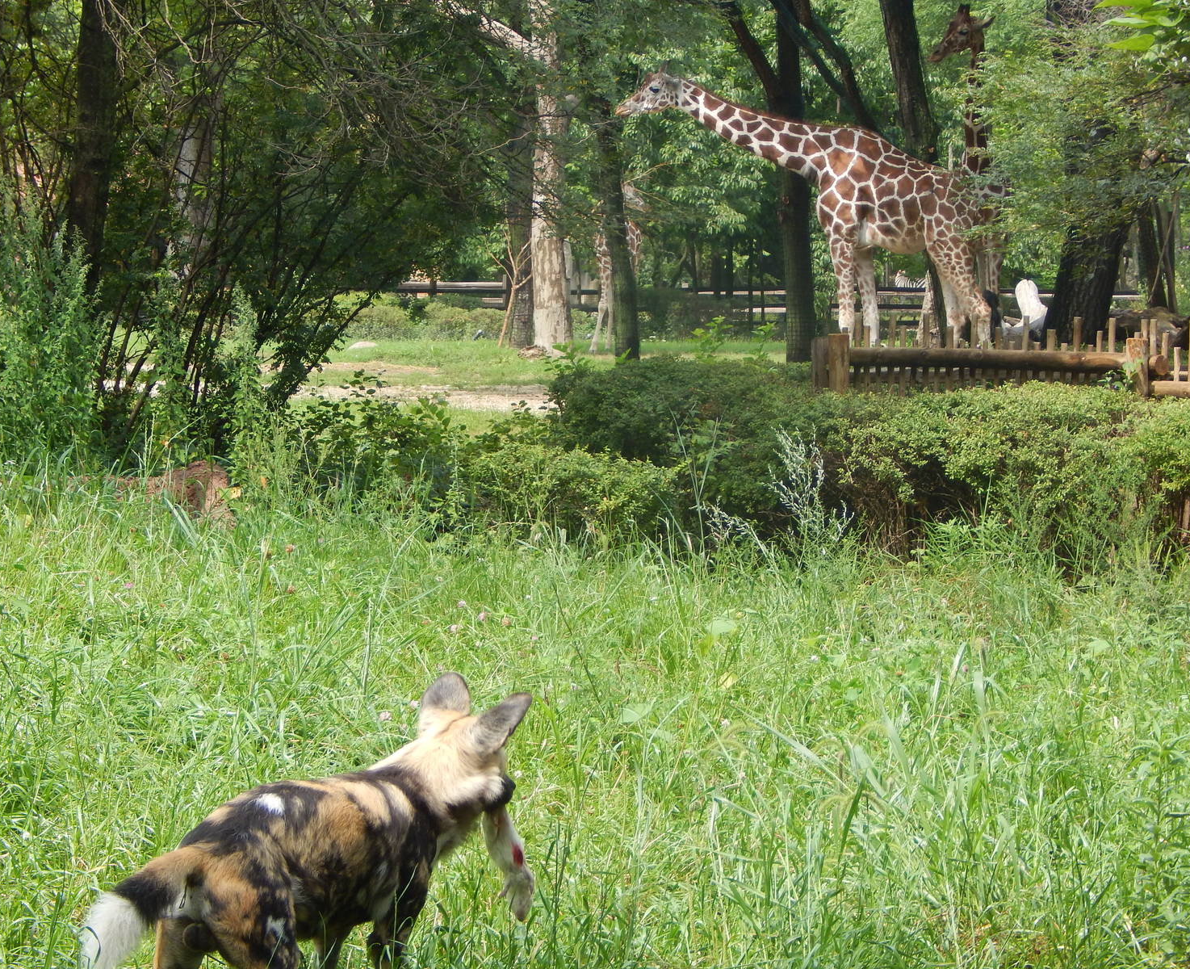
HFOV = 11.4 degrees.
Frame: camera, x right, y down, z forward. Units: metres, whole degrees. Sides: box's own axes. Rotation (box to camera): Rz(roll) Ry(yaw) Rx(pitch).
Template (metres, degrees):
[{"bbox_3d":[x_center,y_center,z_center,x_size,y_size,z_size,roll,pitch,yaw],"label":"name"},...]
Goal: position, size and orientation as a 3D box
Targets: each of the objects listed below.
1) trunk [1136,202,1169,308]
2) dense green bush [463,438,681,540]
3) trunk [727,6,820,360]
[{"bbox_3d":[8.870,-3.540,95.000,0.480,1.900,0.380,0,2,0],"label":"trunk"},{"bbox_3d":[-0.119,0.063,30.000,1.120,0.590,0.850,0,2,0],"label":"dense green bush"},{"bbox_3d":[2.000,-3.310,67.000,1.050,4.150,0.600,0,2,0],"label":"trunk"}]

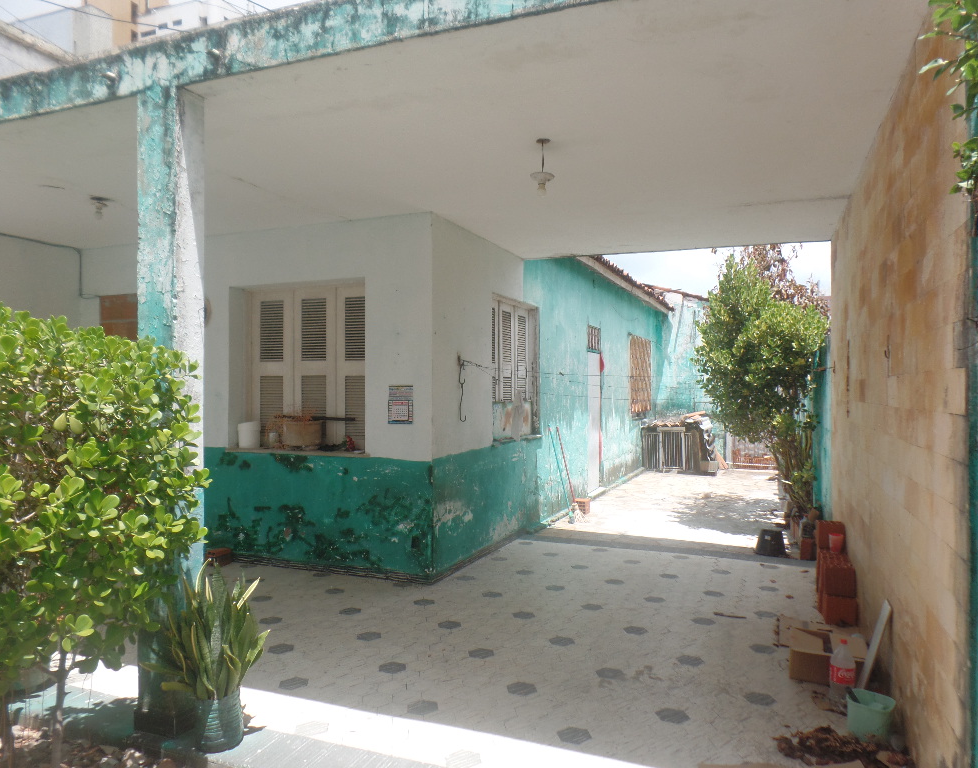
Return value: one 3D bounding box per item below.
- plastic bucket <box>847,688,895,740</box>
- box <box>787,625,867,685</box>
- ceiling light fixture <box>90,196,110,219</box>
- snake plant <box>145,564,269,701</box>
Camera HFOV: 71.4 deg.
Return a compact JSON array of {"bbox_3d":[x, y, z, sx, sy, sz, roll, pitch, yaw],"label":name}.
[{"bbox_3d":[1.727,1.505,3.080,0.200,0.155,0.200,0,0,23],"label":"plastic bucket"},{"bbox_3d":[1.852,1.500,3.718,0.356,0.160,0.366,0,0,26],"label":"box"},{"bbox_3d":[-2.828,-1.278,4.940,0.135,0.155,0.135,0,0,23],"label":"ceiling light fixture"},{"bbox_3d":[-1.240,1.100,3.000,0.500,0.590,0.440,0,0,0],"label":"snake plant"}]

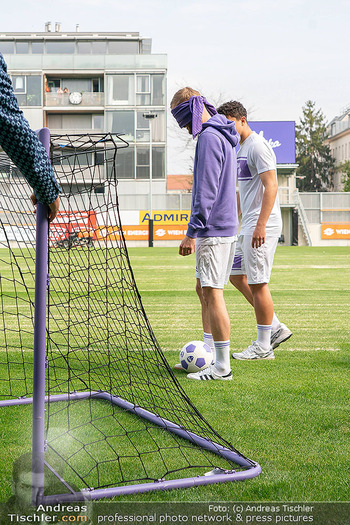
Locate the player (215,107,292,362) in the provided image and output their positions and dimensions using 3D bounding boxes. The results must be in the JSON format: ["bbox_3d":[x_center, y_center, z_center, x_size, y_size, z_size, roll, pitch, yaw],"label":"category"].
[{"bbox_3d":[0.583,-0.237,5.625,0.550,1.861,0.520,-1,3,-20],"label":"player"}]

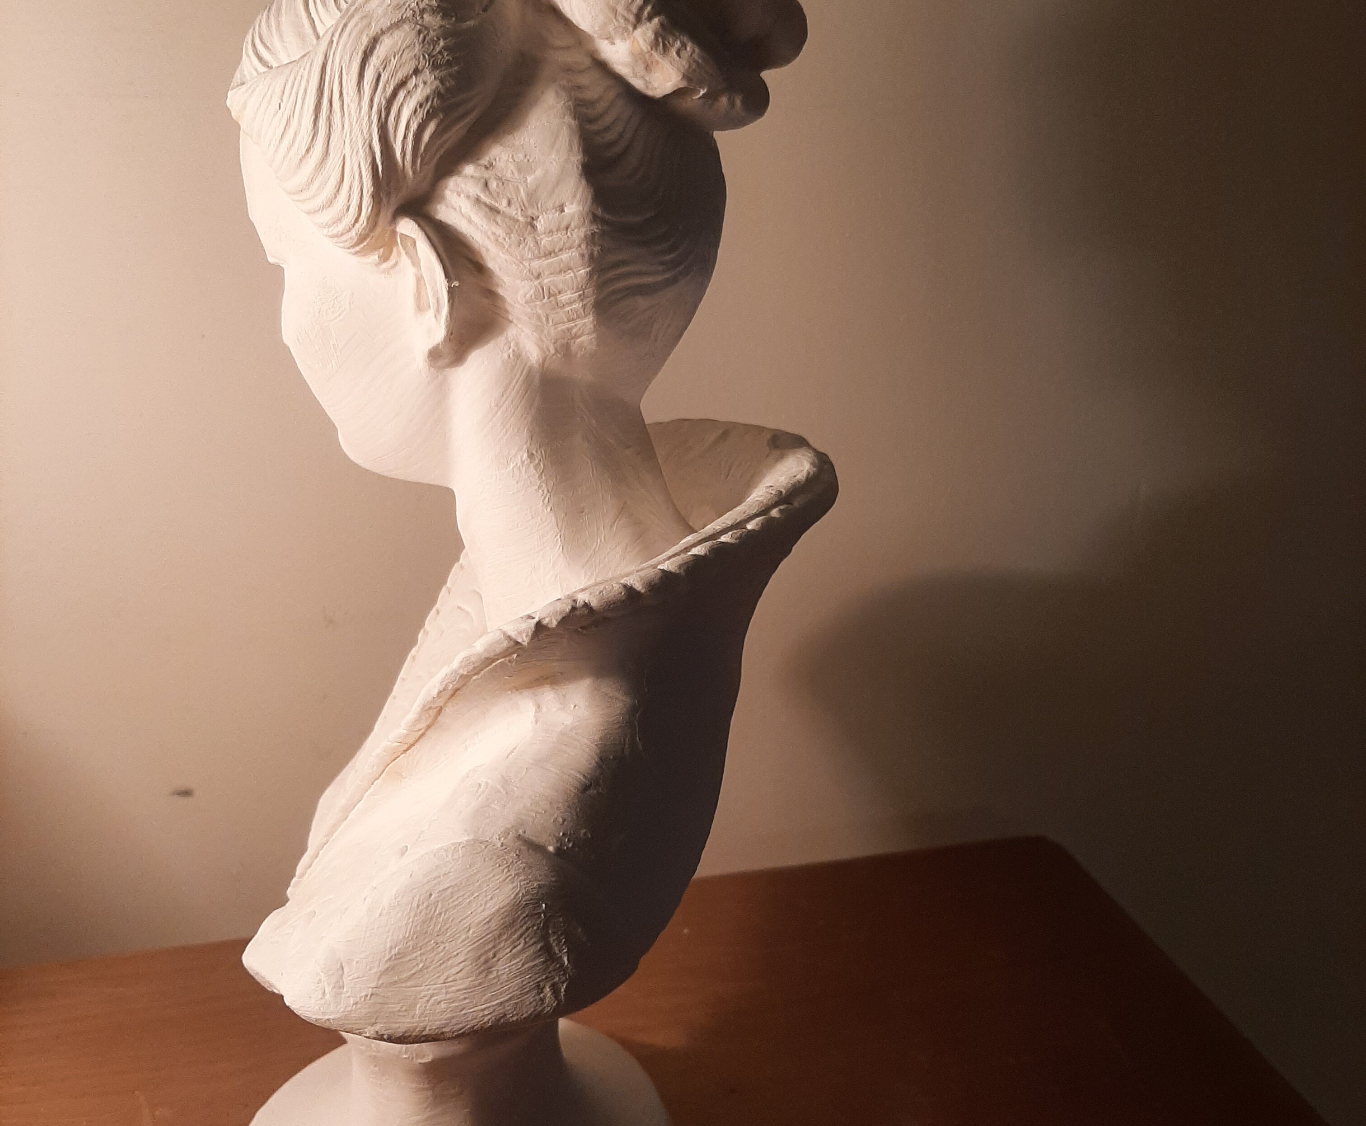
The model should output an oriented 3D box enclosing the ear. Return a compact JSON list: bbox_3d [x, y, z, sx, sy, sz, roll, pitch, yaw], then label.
[{"bbox_3d":[-0.072,-0.075,0.380,0.014,0.040,0.023,-16,13,-23],"label":"ear"}]

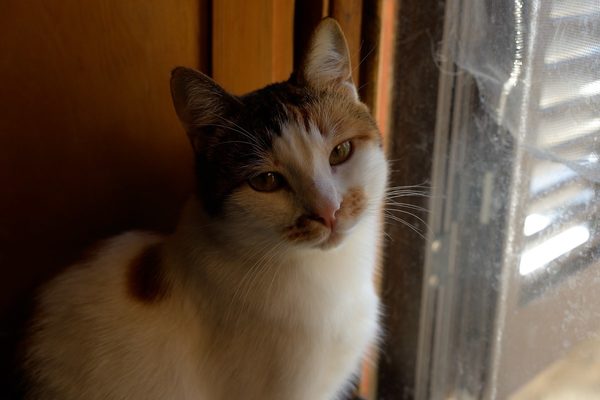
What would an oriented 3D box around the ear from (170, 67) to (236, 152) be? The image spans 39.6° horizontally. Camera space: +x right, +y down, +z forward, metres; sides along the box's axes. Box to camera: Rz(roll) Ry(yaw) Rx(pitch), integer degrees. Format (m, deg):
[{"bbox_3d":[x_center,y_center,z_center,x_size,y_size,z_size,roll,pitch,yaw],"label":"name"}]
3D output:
[{"bbox_3d":[-0.057,-0.054,0.498,0.033,0.045,0.020,-38,2,21],"label":"ear"}]

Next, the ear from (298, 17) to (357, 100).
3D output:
[{"bbox_3d":[0.016,-0.086,0.505,0.032,0.047,0.020,2,2,-23],"label":"ear"}]

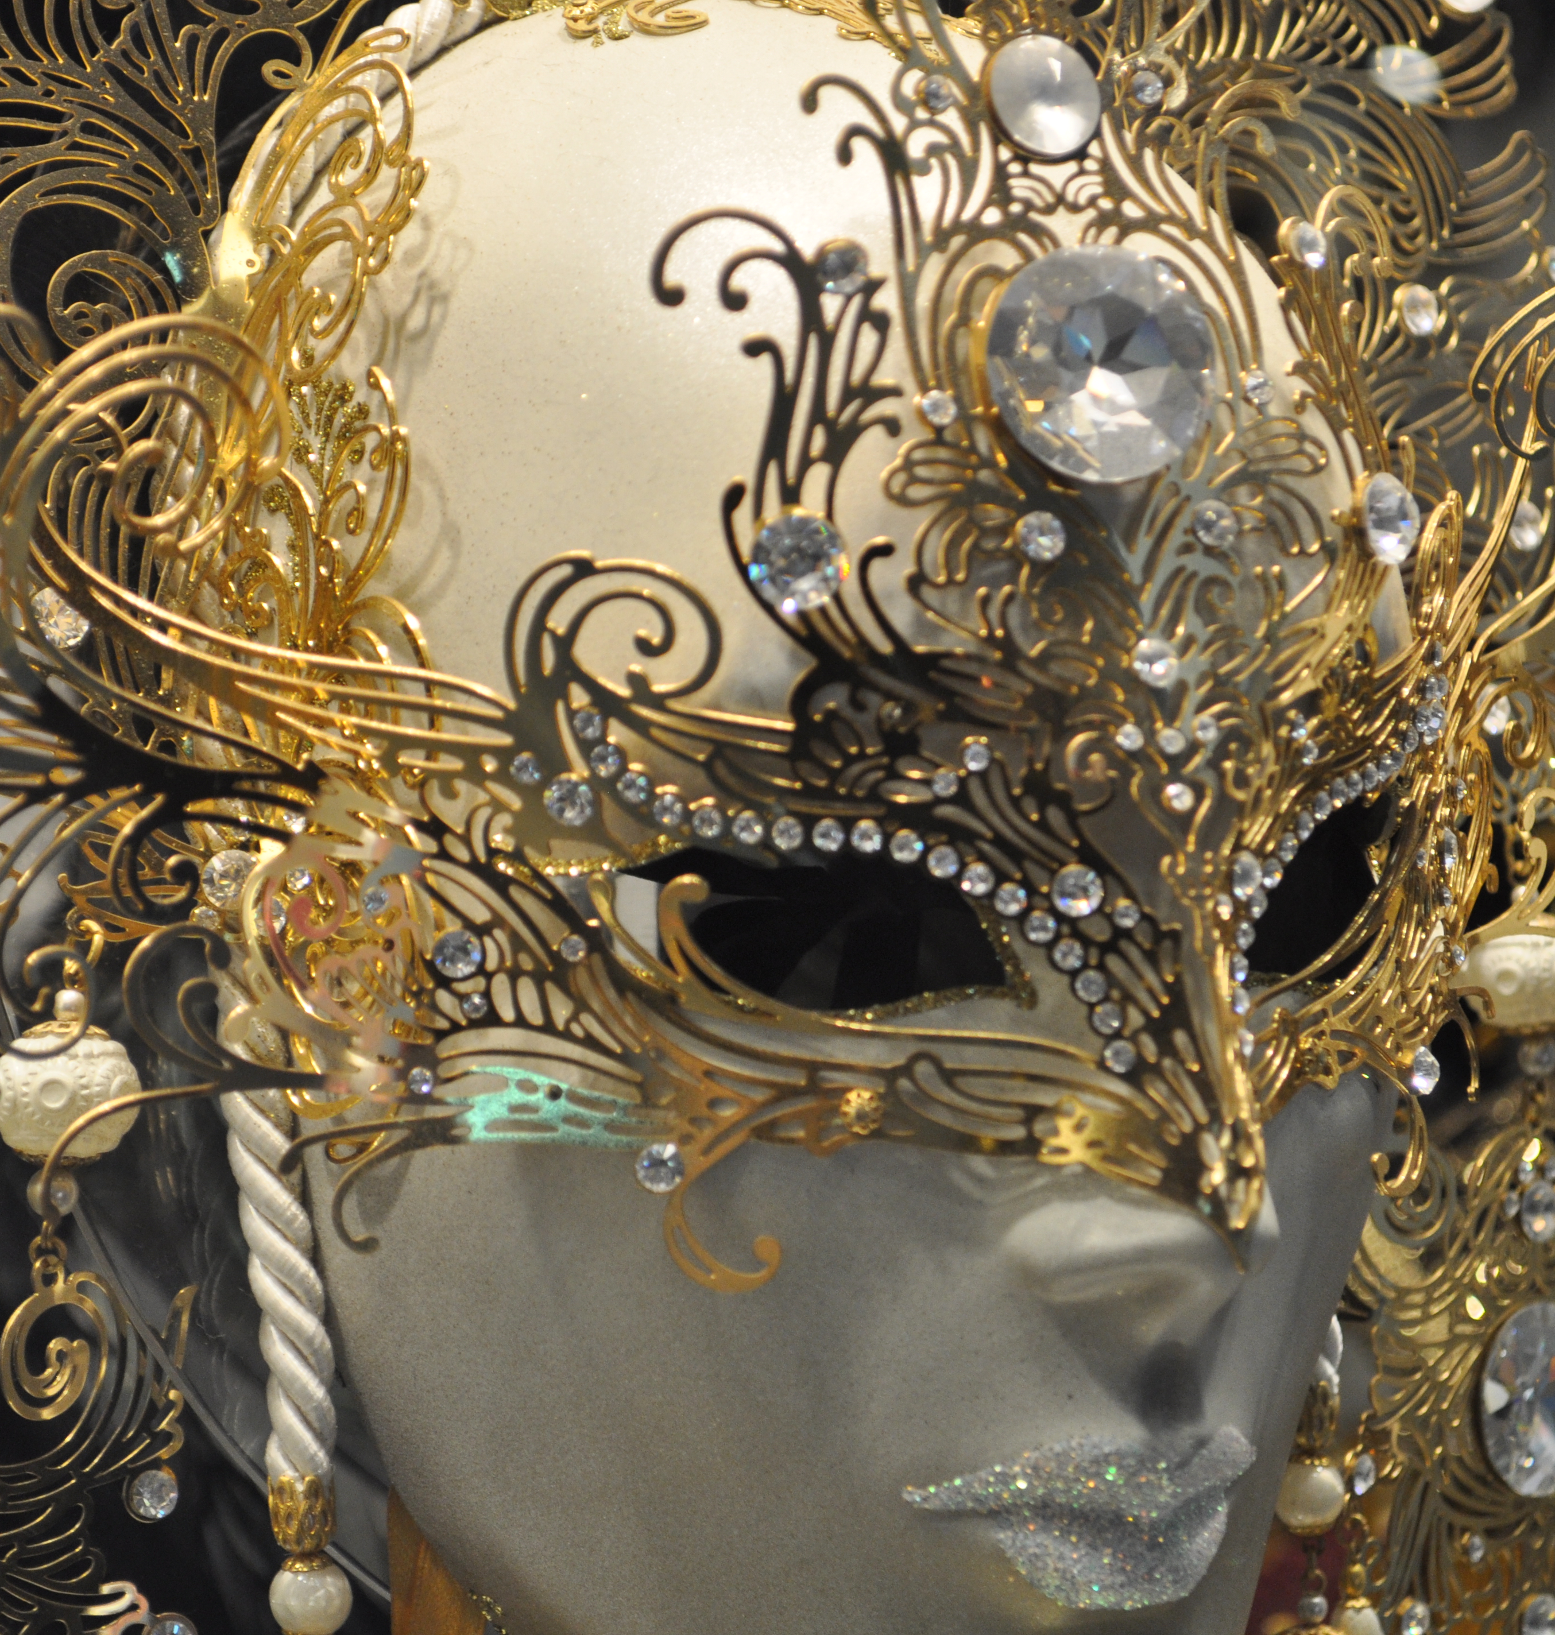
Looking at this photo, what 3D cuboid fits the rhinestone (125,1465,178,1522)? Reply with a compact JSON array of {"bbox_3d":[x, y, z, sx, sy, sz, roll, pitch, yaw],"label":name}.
[{"bbox_3d":[-0.073,0.079,0.652,0.006,0.006,0.003,0,0,-27],"label":"rhinestone"}]

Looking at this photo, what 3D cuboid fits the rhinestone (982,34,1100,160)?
[{"bbox_3d":[0.032,-0.086,0.670,0.015,0.015,0.006,0,-10,-28],"label":"rhinestone"}]

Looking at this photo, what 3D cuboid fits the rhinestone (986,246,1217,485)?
[{"bbox_3d":[0.038,-0.053,0.660,0.028,0.028,0.011,0,-7,-28],"label":"rhinestone"}]

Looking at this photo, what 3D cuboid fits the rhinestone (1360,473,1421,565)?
[{"bbox_3d":[0.082,-0.040,0.748,0.012,0.012,0.005,-5,-1,-44],"label":"rhinestone"}]

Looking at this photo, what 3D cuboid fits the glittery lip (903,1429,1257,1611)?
[{"bbox_3d":[0.042,0.087,0.692,0.050,0.021,0.019,-5,3,-29],"label":"glittery lip"}]

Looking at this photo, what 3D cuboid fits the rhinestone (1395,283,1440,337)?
[{"bbox_3d":[0.094,-0.075,0.825,0.008,0.008,0.003,-4,-1,-40],"label":"rhinestone"}]

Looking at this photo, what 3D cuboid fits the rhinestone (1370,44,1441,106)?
[{"bbox_3d":[0.090,-0.106,0.800,0.011,0.010,0.004,1,-24,-19],"label":"rhinestone"}]

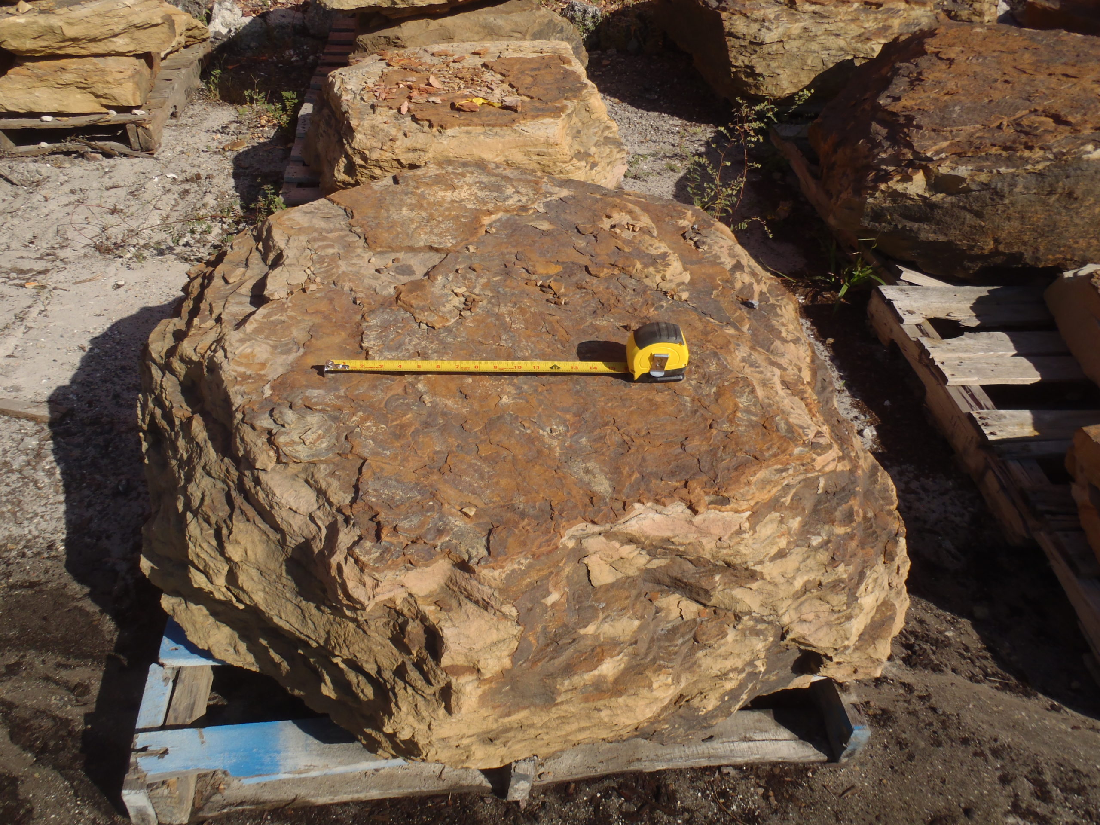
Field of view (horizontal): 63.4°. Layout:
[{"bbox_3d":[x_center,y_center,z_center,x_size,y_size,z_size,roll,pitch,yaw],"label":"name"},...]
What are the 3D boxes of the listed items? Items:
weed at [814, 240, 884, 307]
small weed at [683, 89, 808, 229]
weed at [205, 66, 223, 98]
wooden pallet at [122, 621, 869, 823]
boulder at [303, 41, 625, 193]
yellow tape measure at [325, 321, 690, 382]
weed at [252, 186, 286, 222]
[{"bbox_3d":[0.822,-0.393,2.441,0.180,0.150,0.170,2,37,-1],"label":"weed"},{"bbox_3d":[0.602,-0.754,2.695,0.350,0.400,0.280,2,37,-1],"label":"small weed"},{"bbox_3d":[-1.339,-1.324,3.551,0.075,0.120,0.075,2,37,-1],"label":"weed"},{"bbox_3d":[-0.121,0.141,1.708,1.016,0.120,1.200,-2,38,-7],"label":"wooden pallet"},{"bbox_3d":[-0.255,-0.902,2.758,0.880,0.270,0.890,-1,37,-5],"label":"boulder"},{"bbox_3d":[-0.057,-0.081,1.169,0.476,0.068,0.050,0,40,0],"label":"yellow tape measure"},{"bbox_3d":[-0.831,-0.612,2.644,0.100,0.125,0.100,2,37,-1],"label":"weed"}]

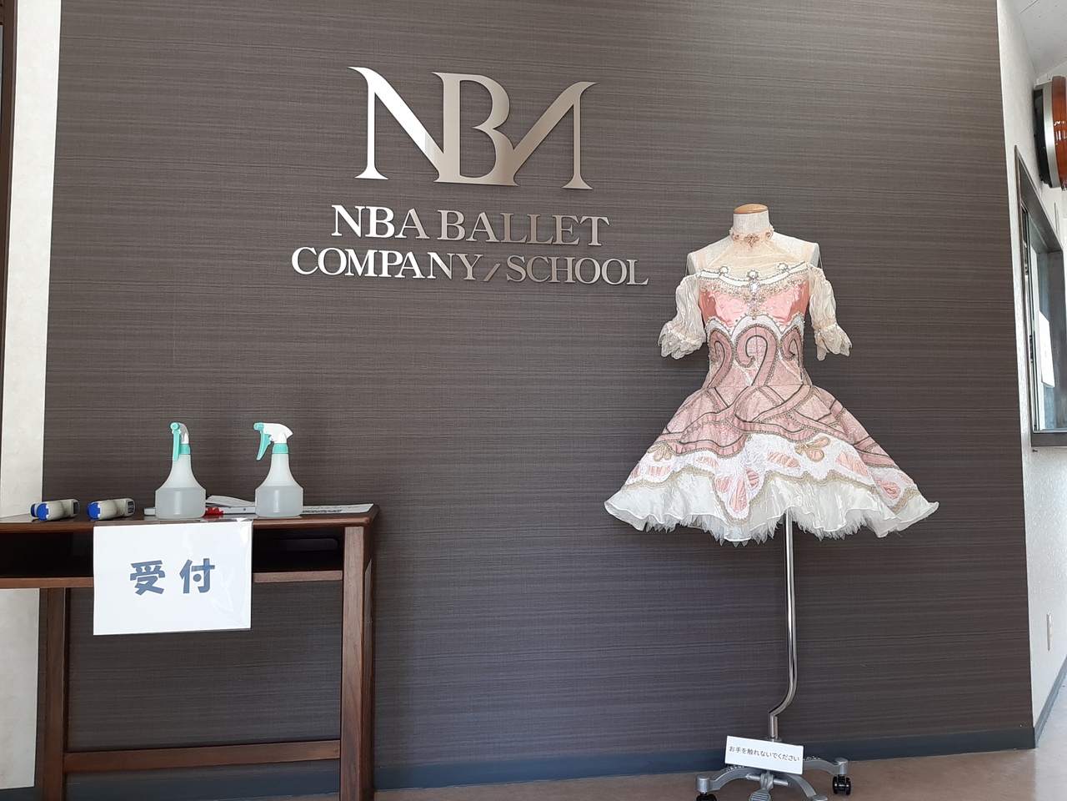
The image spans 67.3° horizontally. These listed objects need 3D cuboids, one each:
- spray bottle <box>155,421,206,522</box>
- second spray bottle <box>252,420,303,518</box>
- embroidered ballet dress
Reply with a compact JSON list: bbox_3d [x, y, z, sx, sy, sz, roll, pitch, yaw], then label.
[{"bbox_3d":[-0.735,0.145,1.673,0.098,0.196,0.104,0,-4,-9],"label":"spray bottle"},{"bbox_3d":[-0.546,0.147,1.718,0.104,0.196,0.098,3,-5,-37],"label":"second spray bottle"},{"bbox_3d":[0.565,-0.043,1.940,0.775,0.690,0.600,-1,-4,16],"label":"embroidered ballet dress"}]

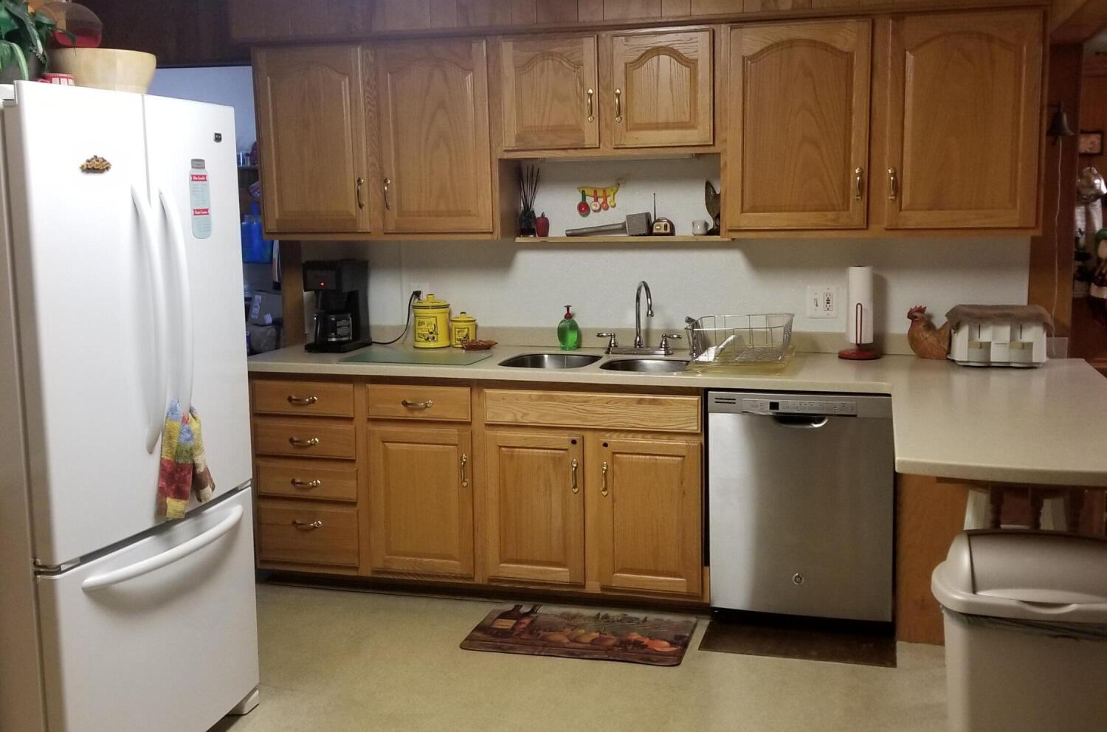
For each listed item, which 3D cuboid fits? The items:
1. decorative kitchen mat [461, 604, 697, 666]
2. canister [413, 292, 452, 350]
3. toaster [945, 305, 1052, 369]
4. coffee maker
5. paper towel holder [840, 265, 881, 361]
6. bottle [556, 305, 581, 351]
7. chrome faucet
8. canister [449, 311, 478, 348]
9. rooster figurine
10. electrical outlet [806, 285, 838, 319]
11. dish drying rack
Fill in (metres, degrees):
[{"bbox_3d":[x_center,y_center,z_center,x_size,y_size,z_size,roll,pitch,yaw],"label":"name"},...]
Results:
[{"bbox_3d":[0.101,0.924,3.861,0.750,0.012,0.430,1,9,14],"label":"decorative kitchen mat"},{"bbox_3d":[-0.498,-0.186,4.567,0.152,0.210,0.152,-1,9,0],"label":"canister"},{"bbox_3d":[1.581,-0.111,3.938,0.310,0.200,0.230,1,9,13],"label":"toaster"},{"bbox_3d":[-0.883,-0.251,4.532,0.178,0.360,0.230,2,9,16],"label":"coffee maker"},{"bbox_3d":[1.139,-0.200,4.097,0.155,0.338,0.155,2,9,16],"label":"paper towel holder"},{"bbox_3d":[0.061,-0.152,4.415,0.085,0.175,0.060,1,9,11],"label":"bottle"},{"bbox_3d":[0.345,-0.183,4.216,0.040,0.270,0.200,-2,9,-10],"label":"chrome faucet"},{"bbox_3d":[-0.372,-0.149,4.555,0.108,0.138,0.108,-1,9,0],"label":"canister"},{"bbox_3d":[1.374,-0.119,4.033,0.165,0.193,0.100,0,9,6],"label":"rooster figurine"},{"bbox_3d":[1.018,-0.240,4.192,0.118,0.122,0.008,2,9,16],"label":"electrical outlet"},{"bbox_3d":[0.682,-0.092,4.044,0.355,0.145,0.400,2,9,16],"label":"dish drying rack"}]

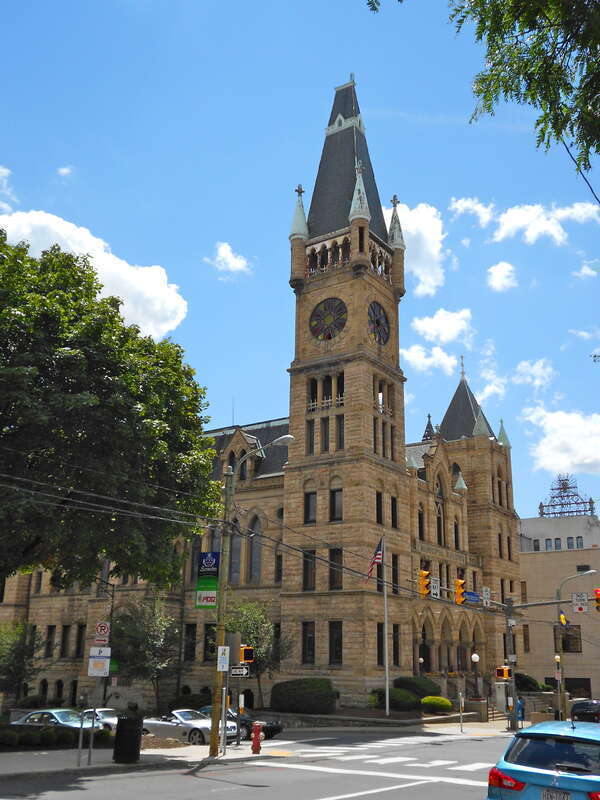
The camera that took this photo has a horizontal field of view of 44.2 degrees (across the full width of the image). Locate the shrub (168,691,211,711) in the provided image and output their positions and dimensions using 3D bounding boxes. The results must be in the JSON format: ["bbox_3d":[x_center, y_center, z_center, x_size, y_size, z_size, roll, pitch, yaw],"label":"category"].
[{"bbox_3d":[-6.730,18.276,45.219,2.500,1.100,1.400,-11,-22,33],"label":"shrub"}]

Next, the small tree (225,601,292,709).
[{"bbox_3d":[-2.287,14.020,40.805,3.400,5.600,3.400,1,-18,0],"label":"small tree"}]

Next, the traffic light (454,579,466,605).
[{"bbox_3d":[7.144,8.537,32.914,0.420,1.060,0.360,-11,-22,33],"label":"traffic light"}]

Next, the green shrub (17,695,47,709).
[{"bbox_3d":[-20.323,22.893,56.155,2.200,1.050,1.600,-11,-22,33],"label":"green shrub"}]

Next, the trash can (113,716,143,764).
[{"bbox_3d":[-4.036,7.900,17.311,0.600,0.991,0.600,5,-19,-11],"label":"trash can"}]

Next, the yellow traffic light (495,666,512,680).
[{"bbox_3d":[9.164,12.316,33.300,0.720,0.520,0.500,-8,-20,25],"label":"yellow traffic light"}]

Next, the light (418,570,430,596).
[{"bbox_3d":[5.078,7.464,30.163,0.420,1.060,0.360,-11,-22,33],"label":"light"}]

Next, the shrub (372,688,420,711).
[{"bbox_3d":[5.082,15.739,38.953,2.450,1.012,2.100,-1,-19,7],"label":"shrub"}]

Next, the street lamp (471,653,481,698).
[{"bbox_3d":[10.248,16.187,43.405,0.480,2.587,0.480,-11,-22,33],"label":"street lamp"}]

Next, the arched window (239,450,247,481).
[{"bbox_3d":[-3.928,4.589,51.587,0.720,2.137,0.300,-11,-22,33],"label":"arched window"}]

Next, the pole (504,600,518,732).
[{"bbox_3d":[9.798,12.250,34.413,0.380,5.829,0.380,-11,-22,33],"label":"pole"}]

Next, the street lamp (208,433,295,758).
[{"bbox_3d":[-1.190,4.811,18.677,2.387,7.861,0.360,-11,-22,33],"label":"street lamp"}]

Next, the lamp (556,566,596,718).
[{"bbox_3d":[16.150,14.081,42.594,2.609,8.318,0.360,-11,-22,33],"label":"lamp"}]

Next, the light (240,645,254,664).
[{"bbox_3d":[-1.534,7.437,21.609,0.220,0.470,0.460,-11,-22,33],"label":"light"}]

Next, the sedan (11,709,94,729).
[{"bbox_3d":[-11.160,14.823,33.662,4.650,1.430,1.800,-16,-25,33],"label":"sedan"}]

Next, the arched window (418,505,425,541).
[{"bbox_3d":[8.447,8.516,51.414,0.300,2.501,0.850,-11,-22,33],"label":"arched window"}]

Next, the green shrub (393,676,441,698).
[{"bbox_3d":[6.701,16.714,42.539,2.700,1.516,2.300,-2,-19,8],"label":"green shrub"}]

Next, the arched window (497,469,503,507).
[{"bbox_3d":[16.991,7.410,62.982,0.300,3.516,1.100,-11,-22,33],"label":"arched window"}]

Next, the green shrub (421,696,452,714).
[{"bbox_3d":[7.157,15.975,38.783,1.650,0.743,1.500,-2,-19,10],"label":"green shrub"}]

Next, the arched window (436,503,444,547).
[{"bbox_3d":[10.298,9.249,54.456,0.350,3.070,1.150,-11,-22,33],"label":"arched window"}]

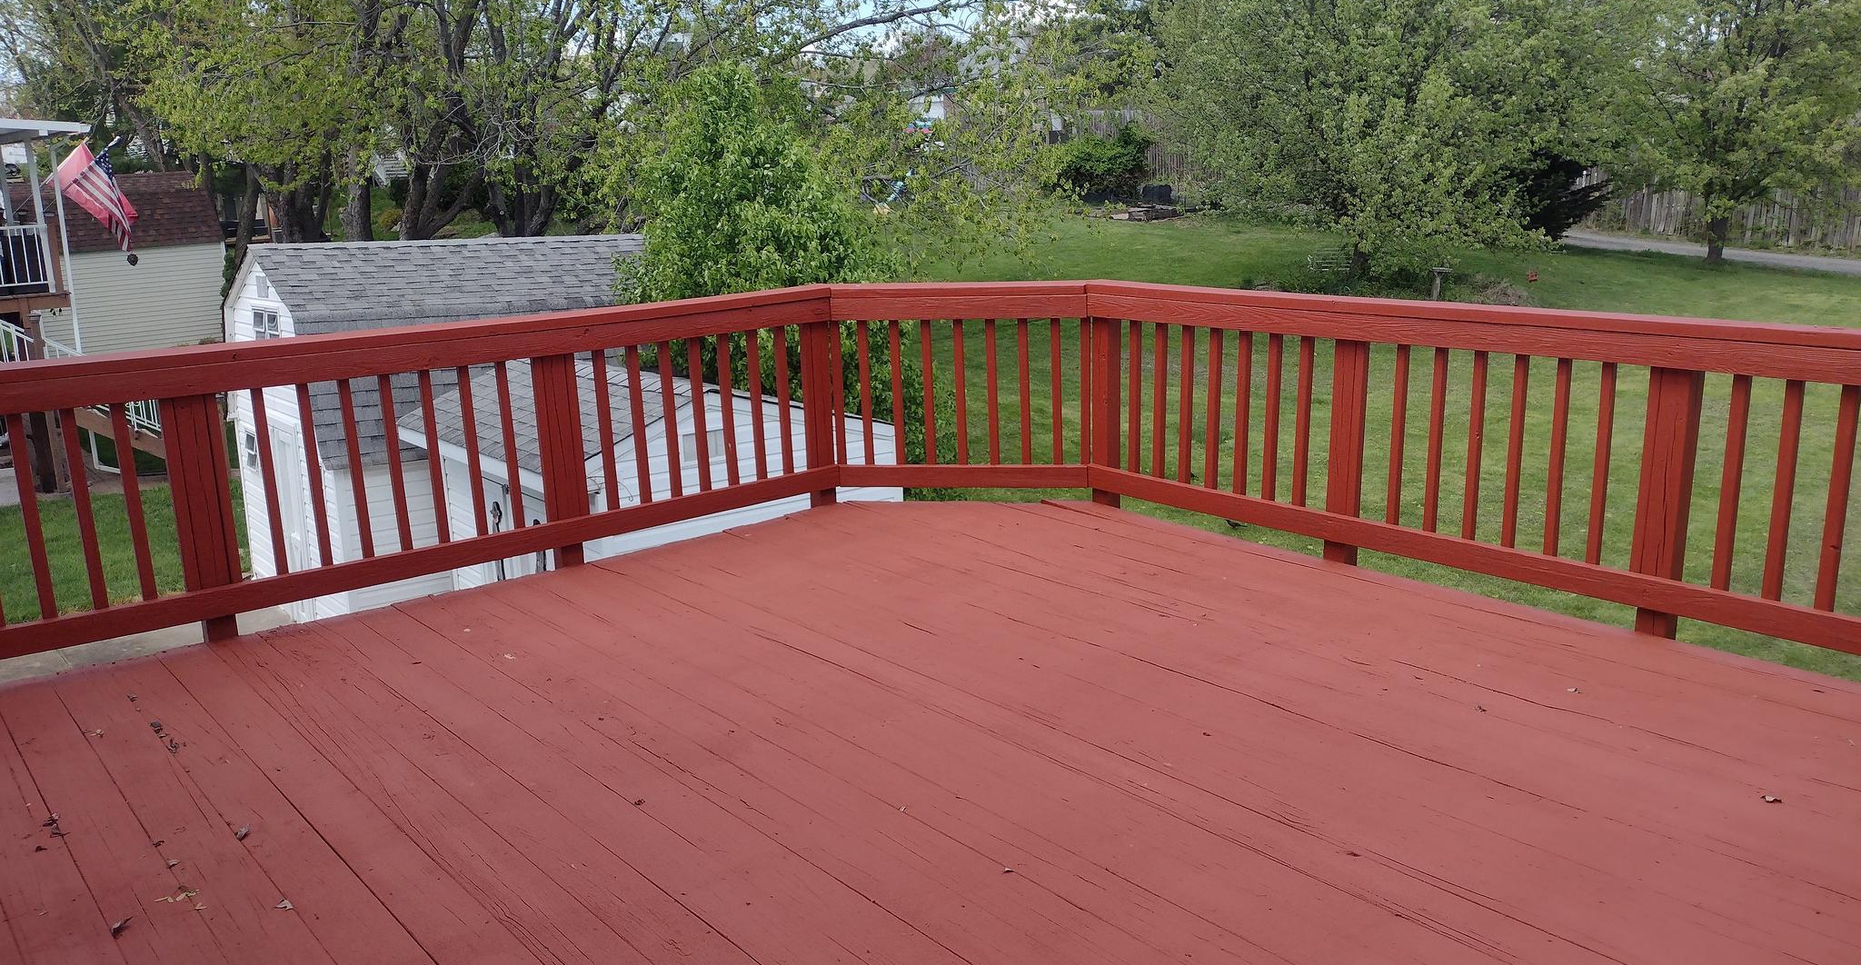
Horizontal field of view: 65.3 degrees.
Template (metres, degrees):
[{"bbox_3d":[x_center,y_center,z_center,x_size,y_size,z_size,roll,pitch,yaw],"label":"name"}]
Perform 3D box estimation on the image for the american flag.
[{"bbox_3d":[-12.063,-4.102,21.000,0.920,1.550,0.280,-13,18,-40],"label":"american flag"}]

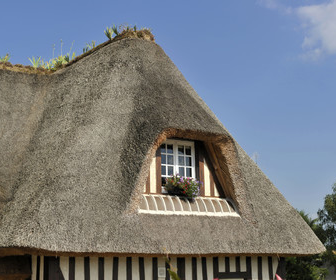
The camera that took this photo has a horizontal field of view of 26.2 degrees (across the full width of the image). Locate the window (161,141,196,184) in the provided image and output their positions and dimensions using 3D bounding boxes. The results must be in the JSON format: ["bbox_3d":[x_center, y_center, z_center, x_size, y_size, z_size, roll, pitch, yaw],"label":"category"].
[{"bbox_3d":[0.197,0.583,16.400,1.000,1.130,0.170,6,-13,-31],"label":"window"}]

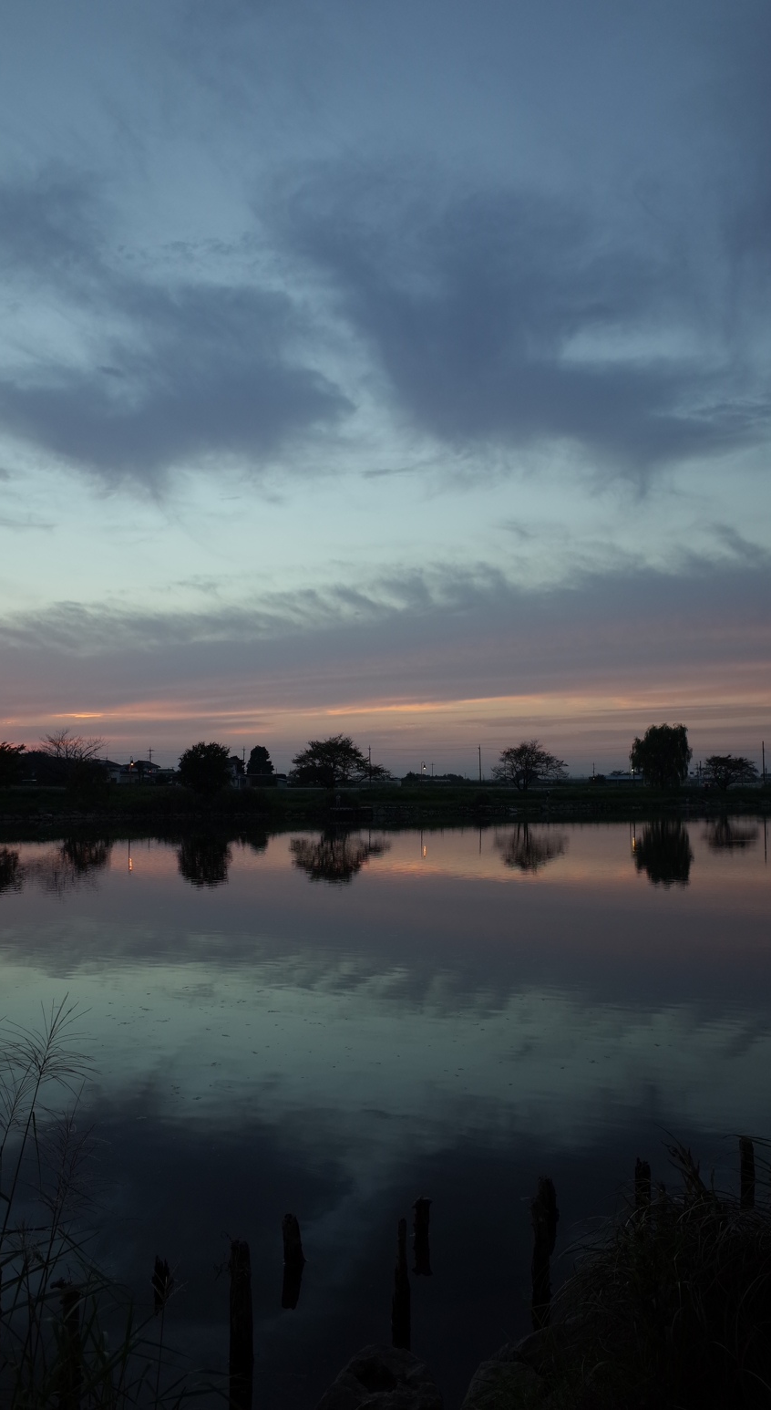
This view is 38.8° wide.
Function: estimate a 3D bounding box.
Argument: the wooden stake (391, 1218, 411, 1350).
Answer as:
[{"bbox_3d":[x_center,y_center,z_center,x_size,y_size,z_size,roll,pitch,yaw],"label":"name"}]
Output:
[{"bbox_3d":[0.117,4.392,8.299,0.138,0.961,0.138,0,-4,0],"label":"wooden stake"}]

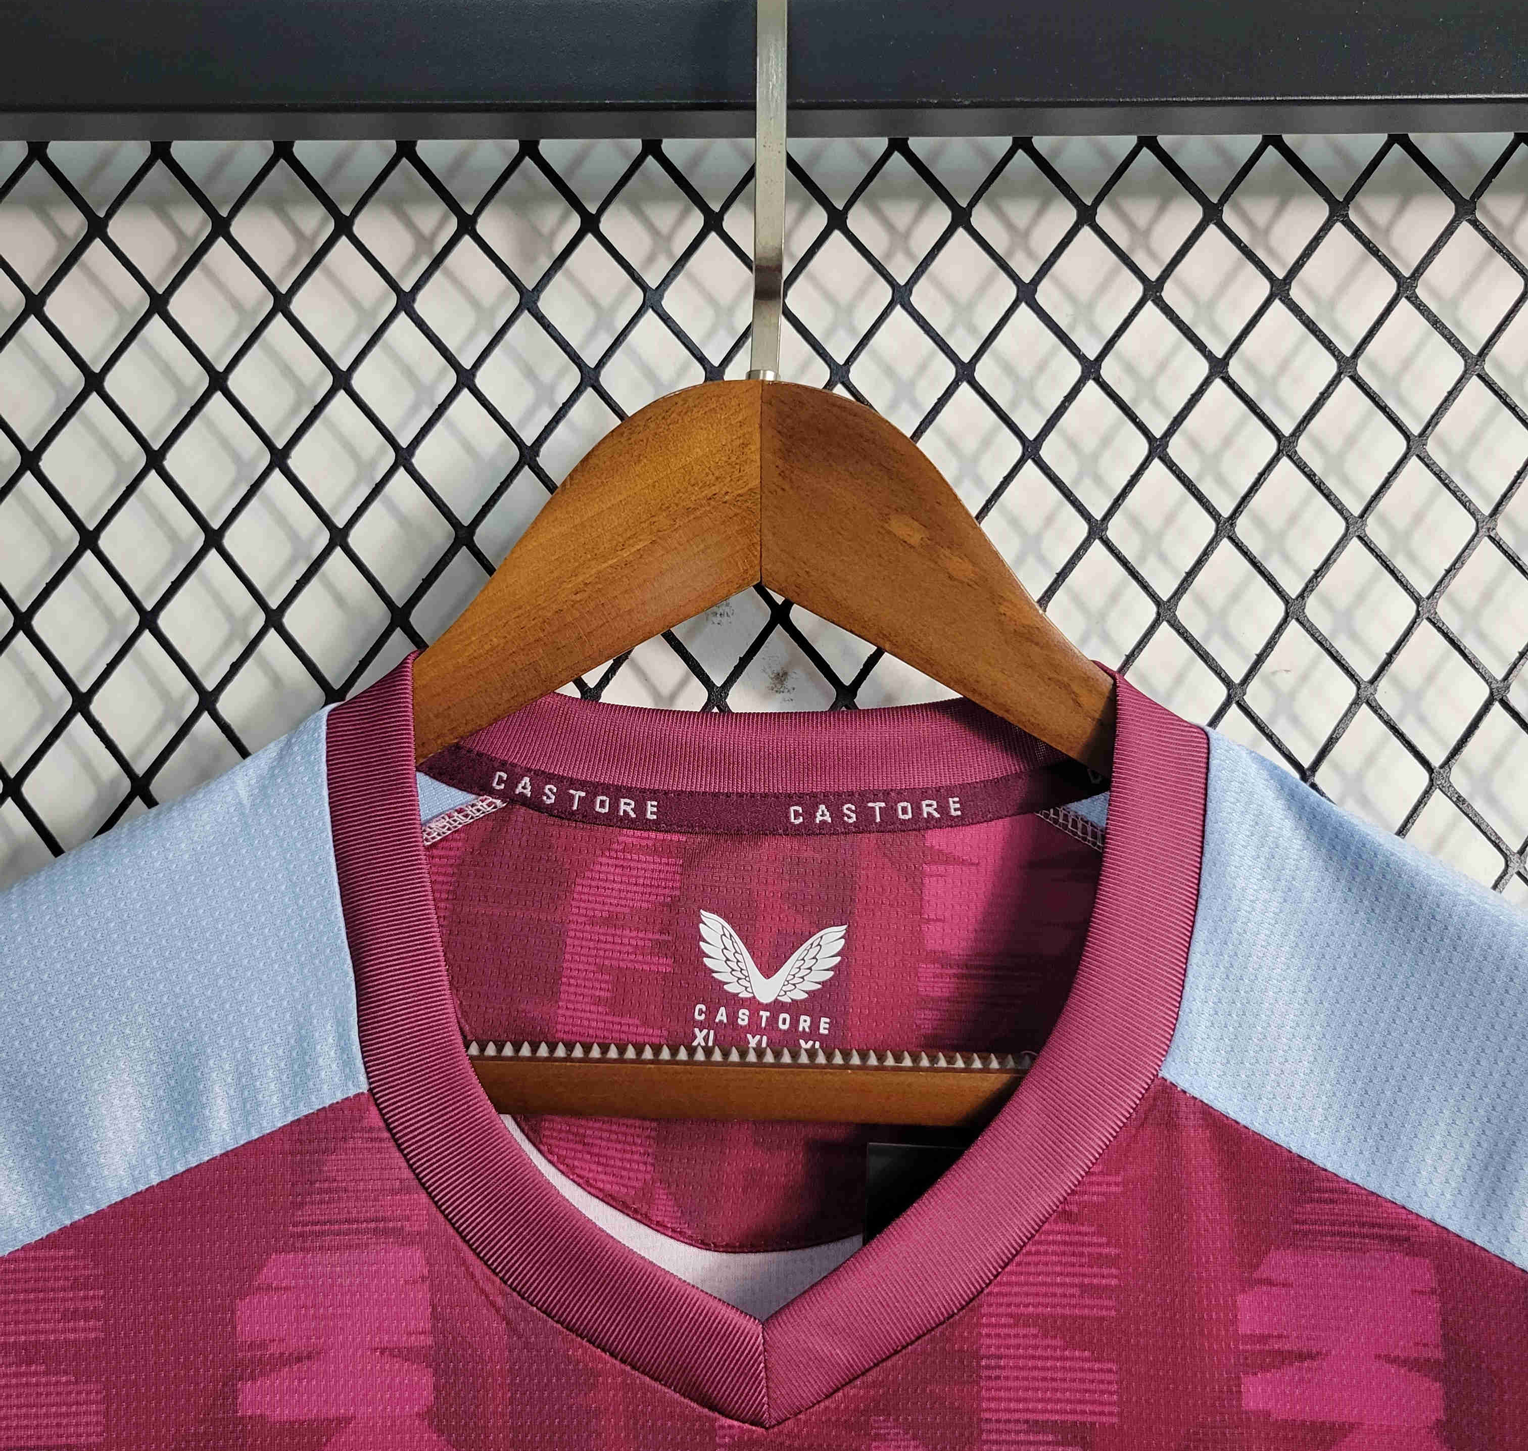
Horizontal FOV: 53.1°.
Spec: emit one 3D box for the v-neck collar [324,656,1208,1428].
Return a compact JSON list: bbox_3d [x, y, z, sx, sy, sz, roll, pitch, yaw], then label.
[{"bbox_3d":[0.001,0.071,0.372,0.213,0.178,0.055,0,0,0],"label":"v-neck collar"}]

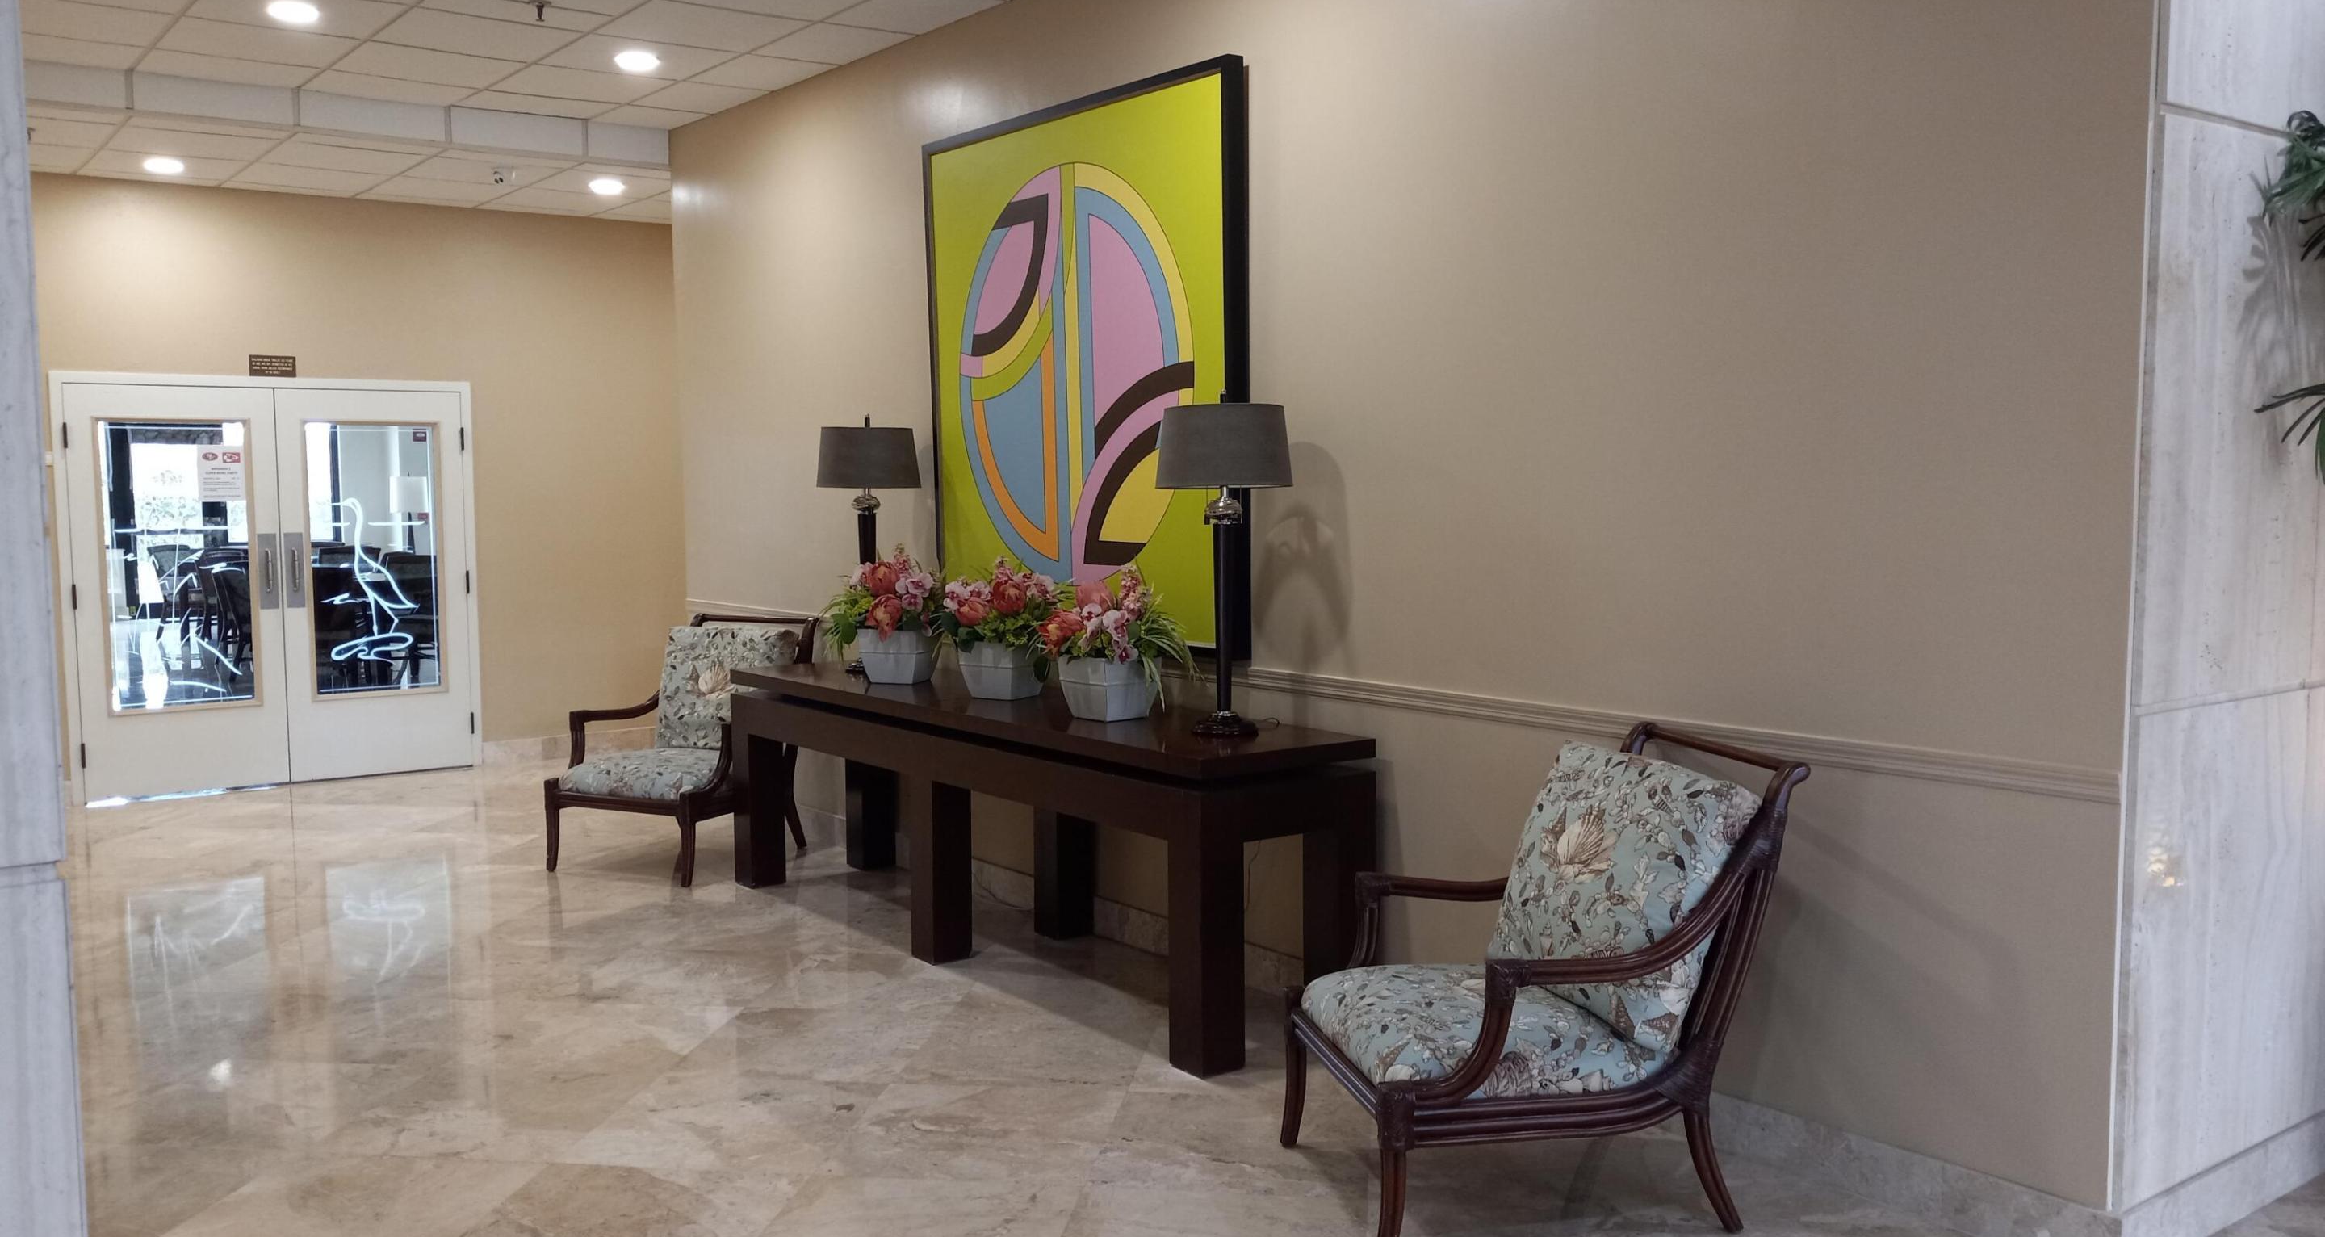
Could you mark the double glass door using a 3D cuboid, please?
[{"bbox_3d":[-4.432,-0.172,9.133,1.892,2.034,0.101,-4,6,-37],"label":"double glass door"}]

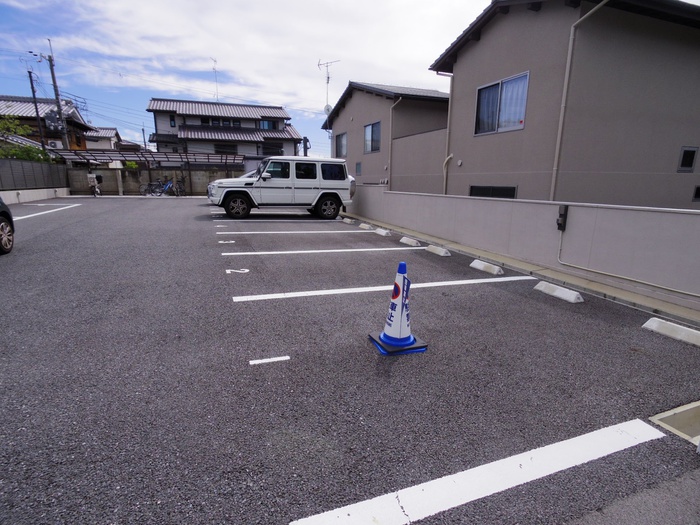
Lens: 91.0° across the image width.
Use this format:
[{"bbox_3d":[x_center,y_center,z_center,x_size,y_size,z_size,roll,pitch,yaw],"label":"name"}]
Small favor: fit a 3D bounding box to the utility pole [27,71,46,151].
[{"bbox_3d":[-19.117,-7.773,21.377,0.450,7.462,0.450,-4,14,-20],"label":"utility pole"}]

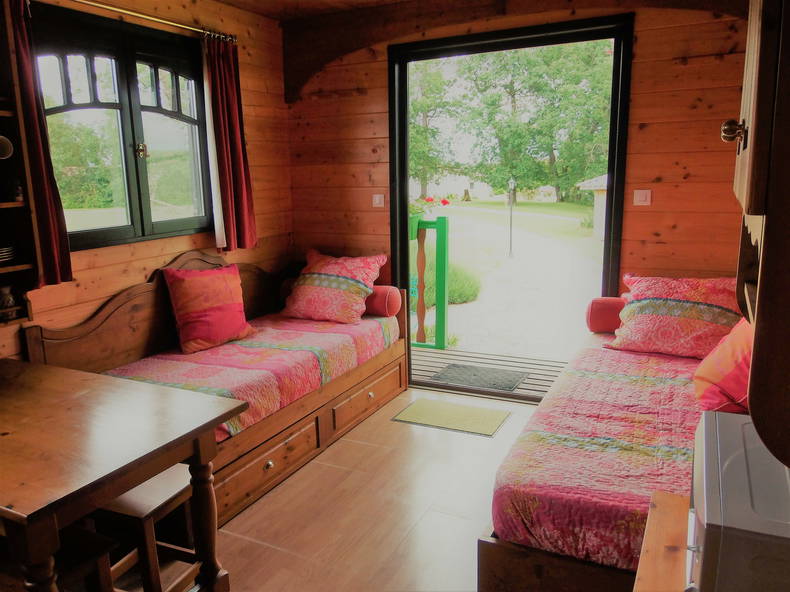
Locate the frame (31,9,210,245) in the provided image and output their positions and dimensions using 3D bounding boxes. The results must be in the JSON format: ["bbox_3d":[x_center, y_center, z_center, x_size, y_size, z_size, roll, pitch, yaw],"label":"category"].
[{"bbox_3d":[-1.332,-0.822,2.999,0.080,1.080,1.020,5,13,27],"label":"frame"}]

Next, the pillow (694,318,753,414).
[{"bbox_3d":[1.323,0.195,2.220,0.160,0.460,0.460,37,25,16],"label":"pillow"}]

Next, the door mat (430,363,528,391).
[{"bbox_3d":[0.622,0.581,4.302,0.600,0.015,0.380,5,13,27],"label":"door mat"}]

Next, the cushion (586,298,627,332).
[{"bbox_3d":[1.368,0.124,3.125,0.680,0.195,0.195,5,13,27],"label":"cushion"}]

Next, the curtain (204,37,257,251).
[{"bbox_3d":[-0.987,-0.882,3.534,0.100,1.230,0.320,5,13,27],"label":"curtain"}]

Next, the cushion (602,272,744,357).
[{"bbox_3d":[1.389,0.089,2.940,0.580,0.500,0.170,5,-30,27],"label":"cushion"}]

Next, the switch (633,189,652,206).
[{"bbox_3d":[1.307,-0.517,3.133,0.080,0.080,0.015,5,13,27],"label":"switch"}]

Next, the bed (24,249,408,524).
[{"bbox_3d":[-0.770,0.274,3.271,0.910,1.020,1.960,5,13,27],"label":"bed"}]

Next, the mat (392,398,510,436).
[{"bbox_3d":[0.344,0.711,3.537,0.600,0.010,0.375,5,13,27],"label":"mat"}]

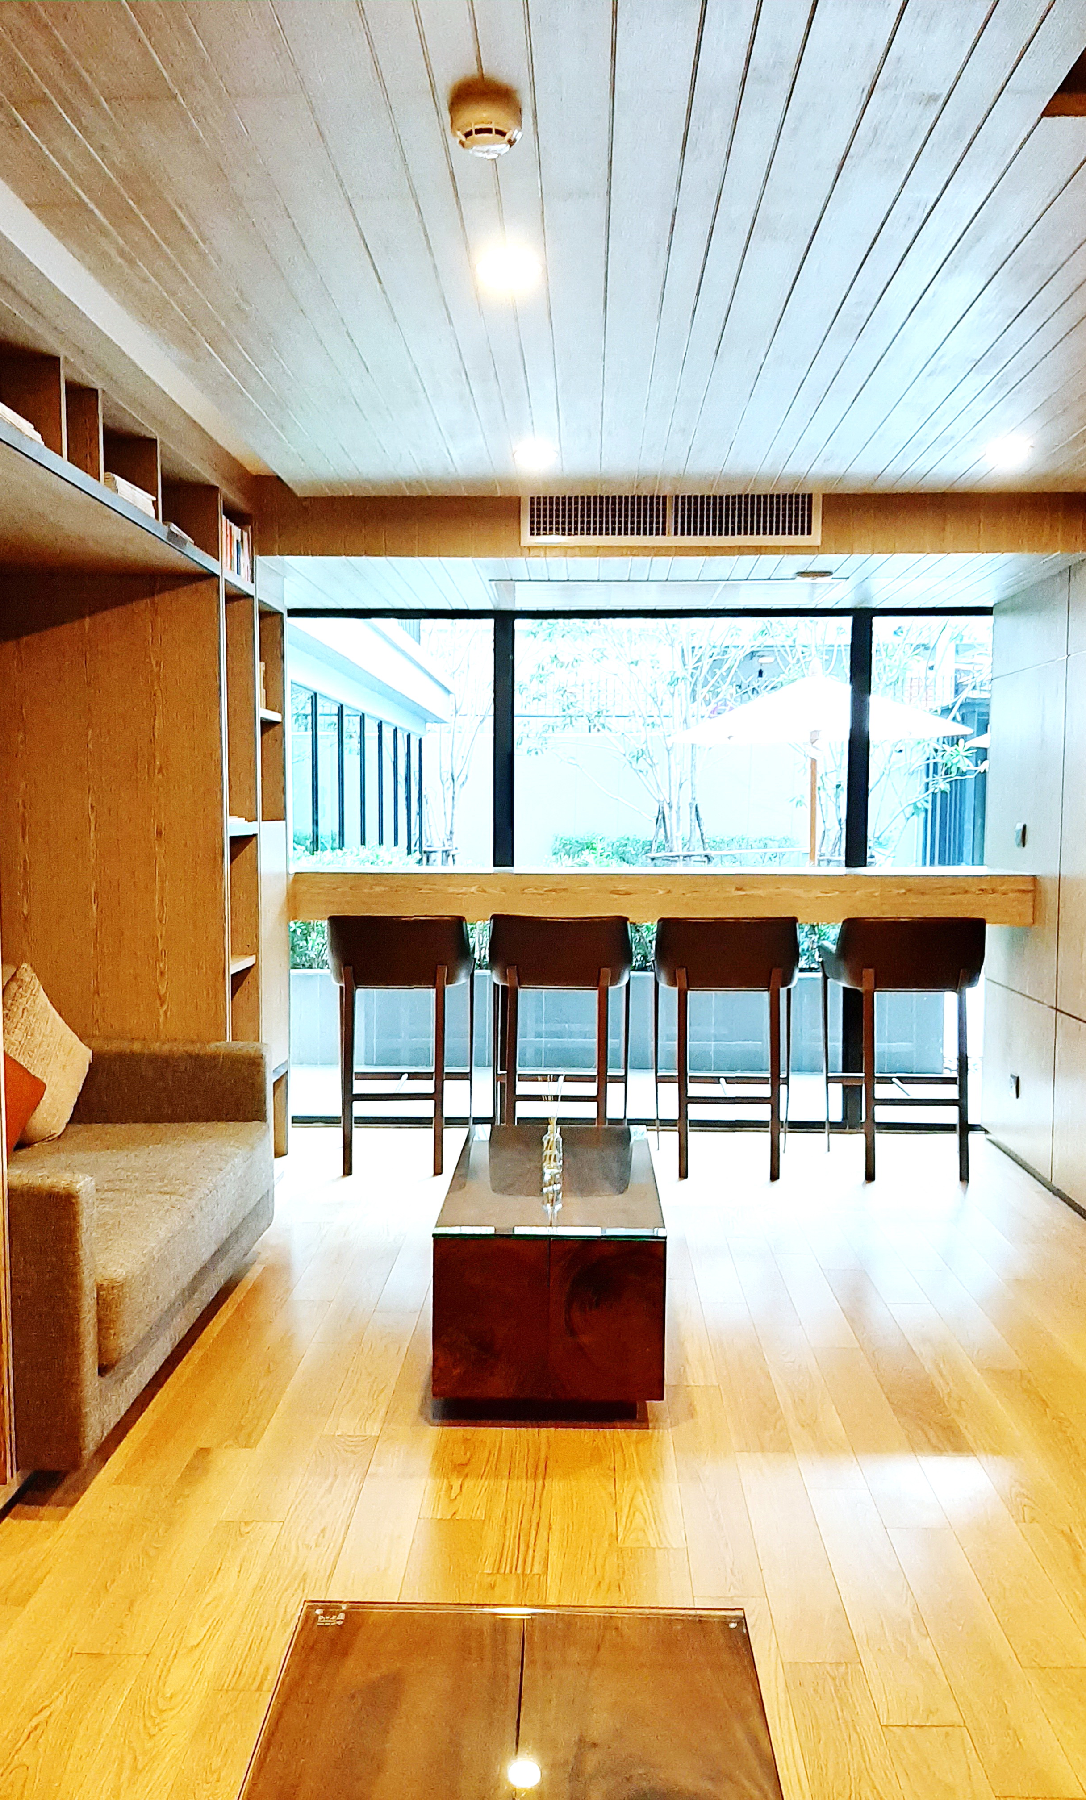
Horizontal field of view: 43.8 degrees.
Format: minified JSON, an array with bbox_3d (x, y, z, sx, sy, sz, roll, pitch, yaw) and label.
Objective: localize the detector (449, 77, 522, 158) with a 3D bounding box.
[{"bbox_3d":[-0.079,-1.086,1.880,0.102,0.060,0.102,0,4,2],"label":"detector"}]

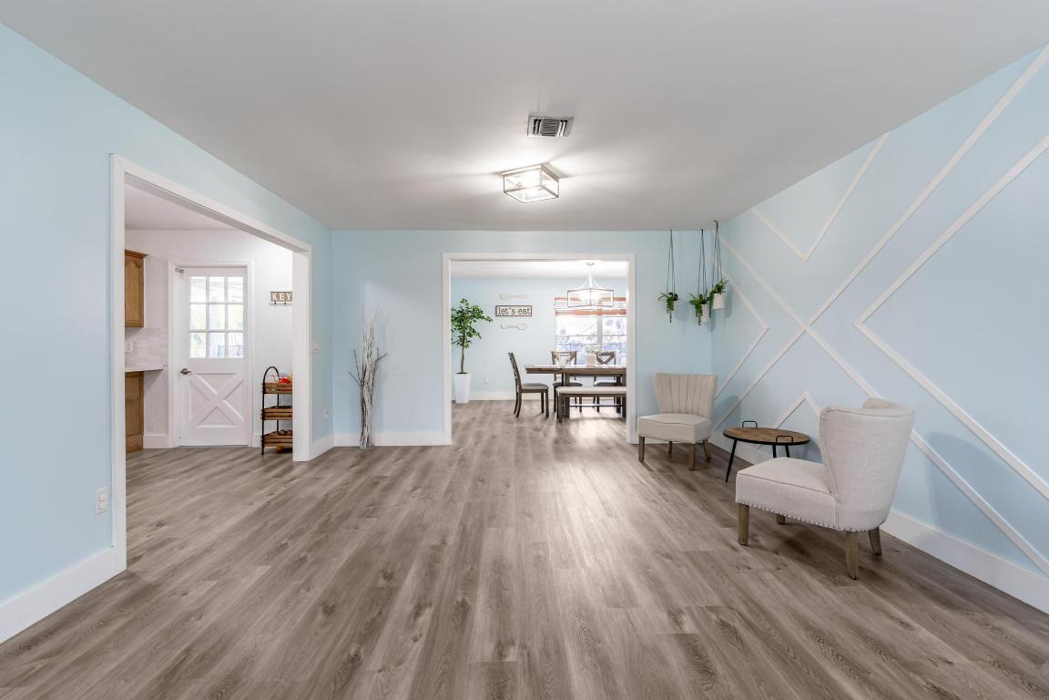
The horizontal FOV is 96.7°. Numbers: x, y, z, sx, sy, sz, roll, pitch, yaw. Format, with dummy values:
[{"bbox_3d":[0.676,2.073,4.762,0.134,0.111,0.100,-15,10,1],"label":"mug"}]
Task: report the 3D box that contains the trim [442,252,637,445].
[{"bbox_3d":[0.174,-0.012,5.366,2.200,2.180,0.120,0,1,-1],"label":"trim"}]

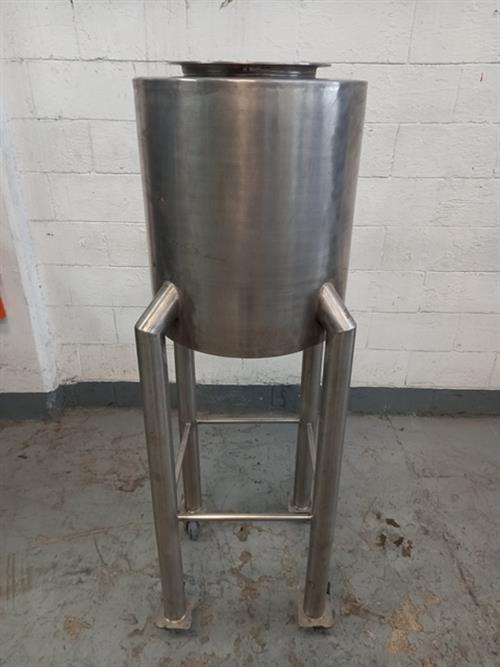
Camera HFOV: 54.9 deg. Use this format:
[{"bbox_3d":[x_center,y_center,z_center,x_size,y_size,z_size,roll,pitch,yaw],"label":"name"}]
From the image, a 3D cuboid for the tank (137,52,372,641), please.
[{"bbox_3d":[-0.008,0.153,1.314,0.510,1.549,0.515,1,28,0],"label":"tank"}]

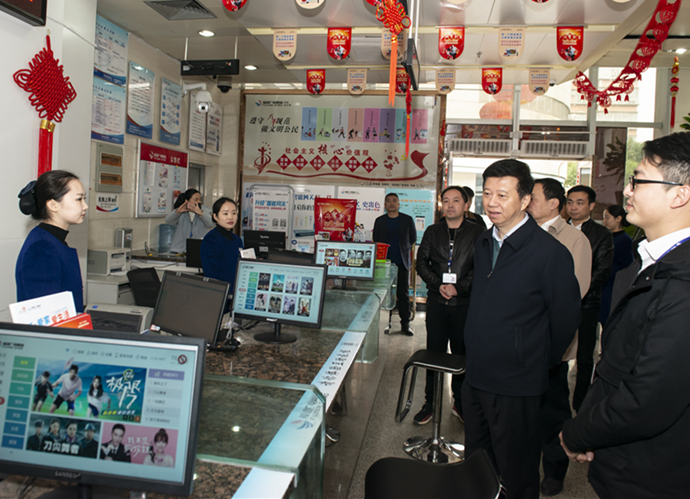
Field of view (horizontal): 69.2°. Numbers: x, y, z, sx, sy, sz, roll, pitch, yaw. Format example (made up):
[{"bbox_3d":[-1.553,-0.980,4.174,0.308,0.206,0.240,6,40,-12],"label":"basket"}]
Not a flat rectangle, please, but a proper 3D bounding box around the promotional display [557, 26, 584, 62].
[{"bbox_3d":[1.991,-1.810,4.410,0.228,0.300,0.020,4,5,9],"label":"promotional display"}]

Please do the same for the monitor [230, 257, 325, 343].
[{"bbox_3d":[-0.338,0.263,2.580,0.495,0.405,0.190,4,4,18],"label":"monitor"}]

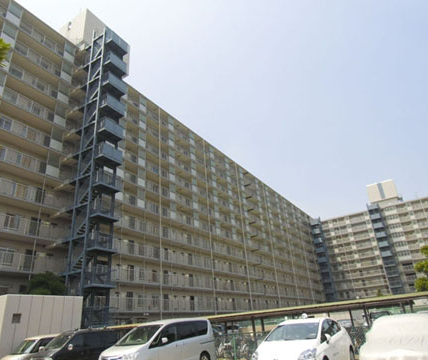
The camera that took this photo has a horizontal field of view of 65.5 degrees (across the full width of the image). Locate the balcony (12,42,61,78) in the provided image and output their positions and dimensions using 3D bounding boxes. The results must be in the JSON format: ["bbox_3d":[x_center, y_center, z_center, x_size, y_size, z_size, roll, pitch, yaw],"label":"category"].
[{"bbox_3d":[-16.926,-11.050,31.503,1.388,1.308,4.592,-19,-28,28],"label":"balcony"}]

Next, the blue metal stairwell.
[{"bbox_3d":[-10.428,-1.113,30.077,3.631,31.421,2.563,-19,-28,28],"label":"blue metal stairwell"}]

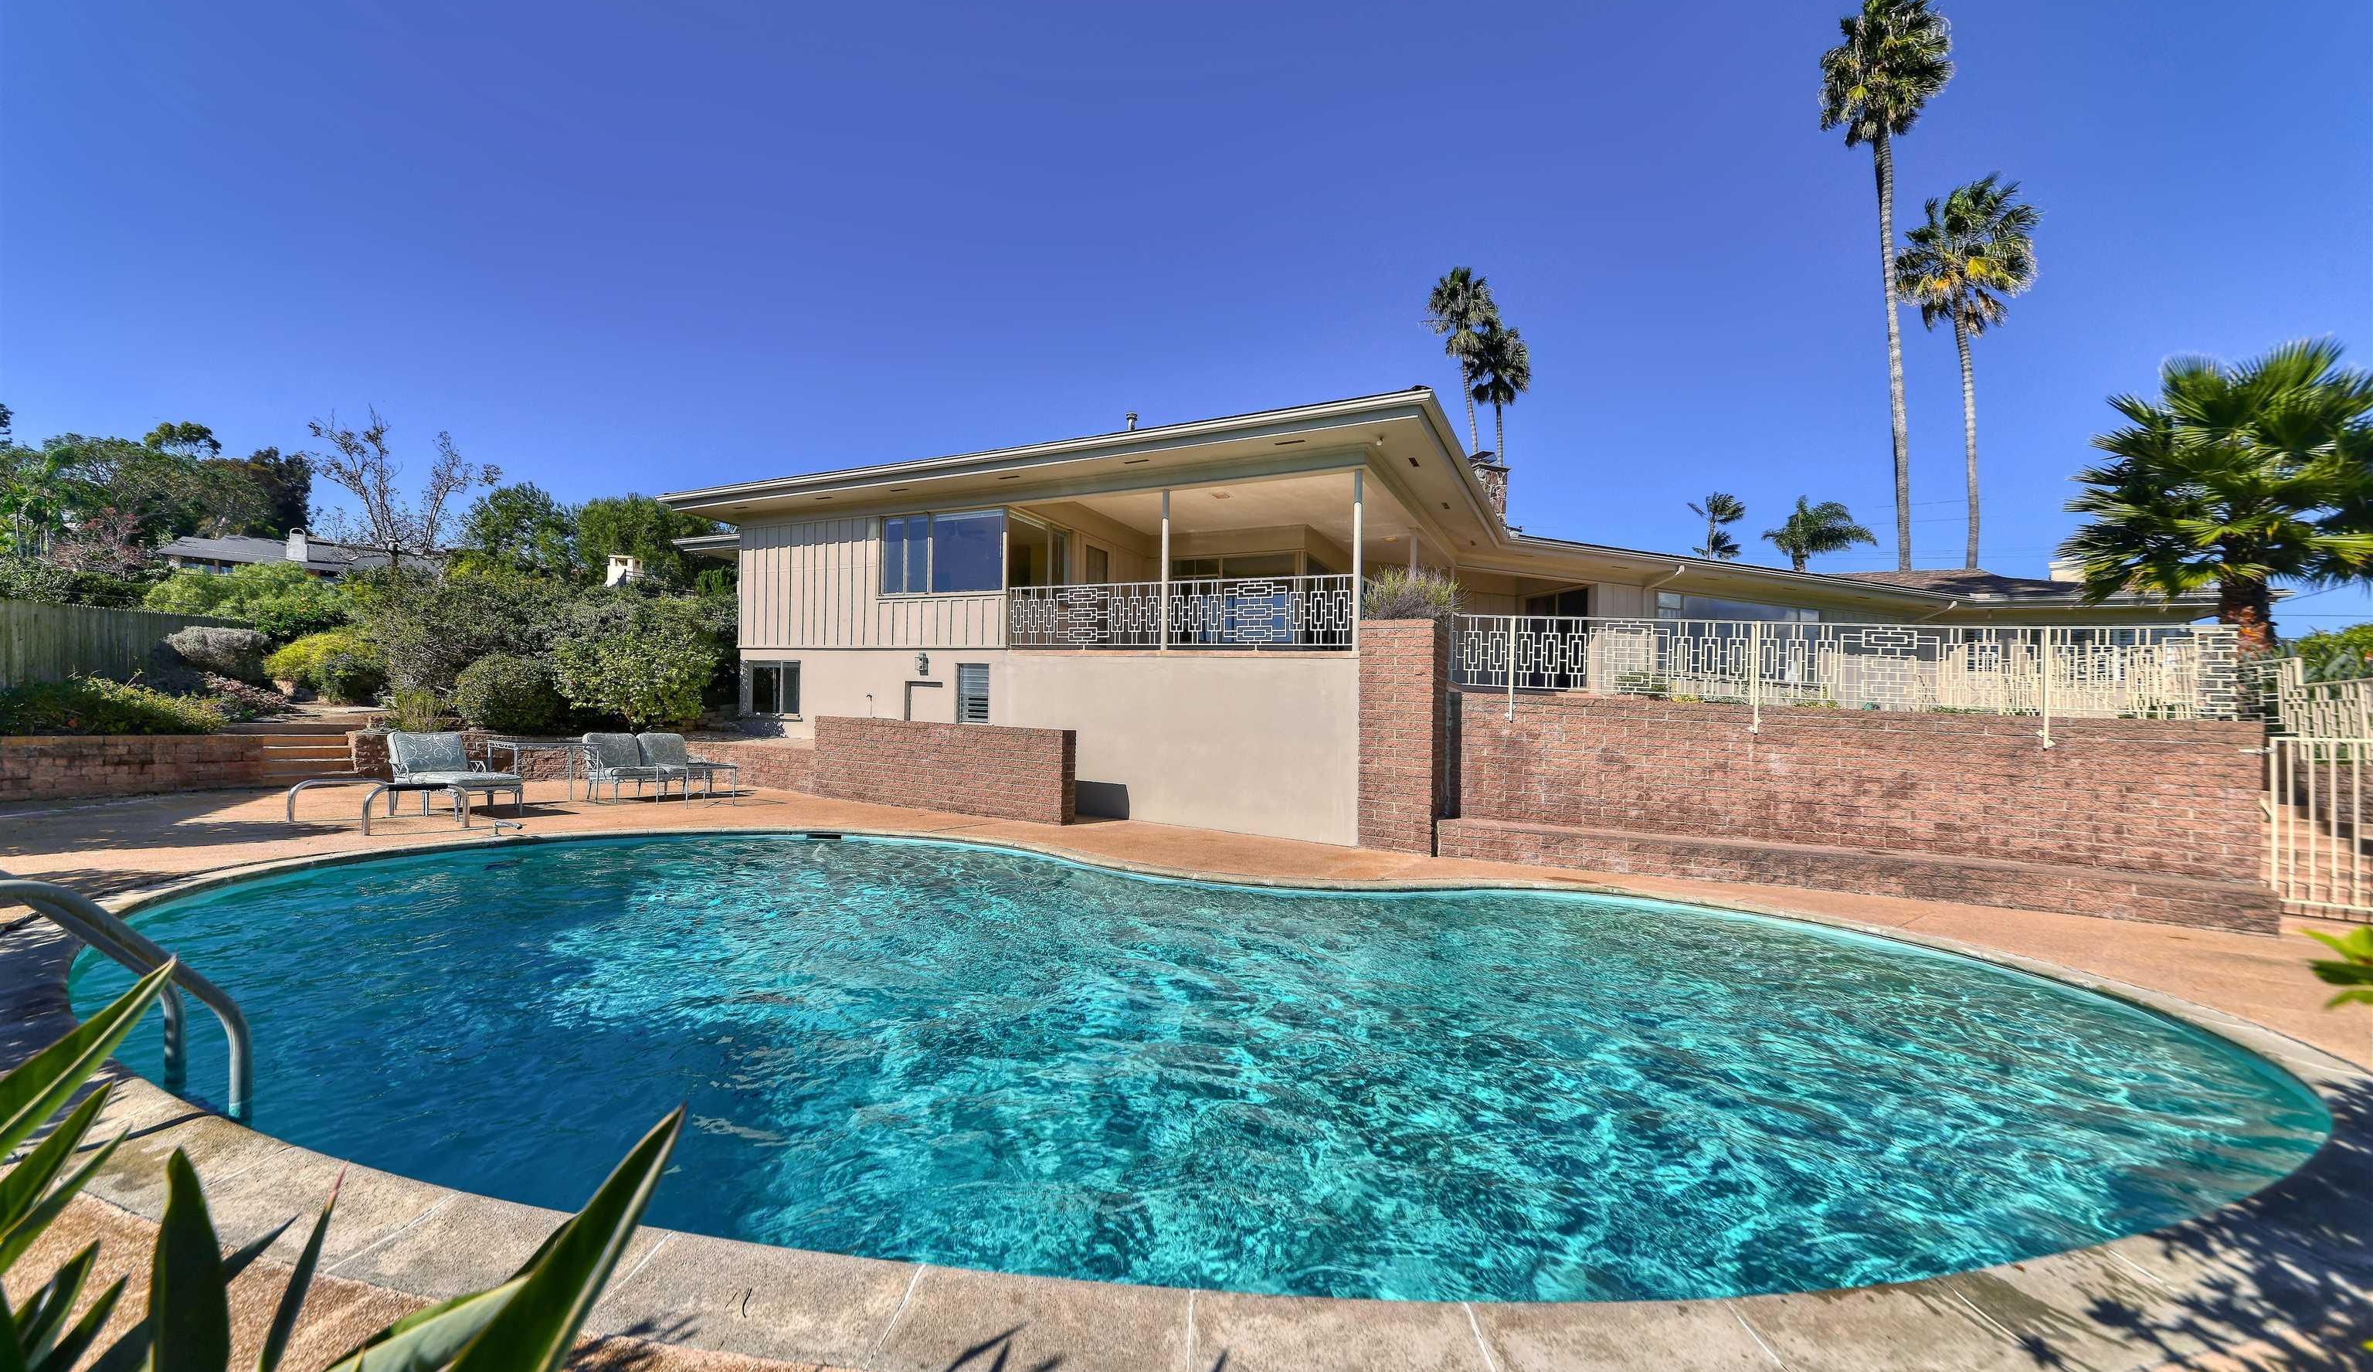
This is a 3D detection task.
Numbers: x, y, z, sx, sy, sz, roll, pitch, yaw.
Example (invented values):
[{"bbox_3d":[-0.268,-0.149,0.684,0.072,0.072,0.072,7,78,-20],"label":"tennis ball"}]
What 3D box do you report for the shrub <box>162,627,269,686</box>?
[{"bbox_3d":[-19.588,-0.619,16.000,1.350,1.200,1.450,2,2,39],"label":"shrub"}]

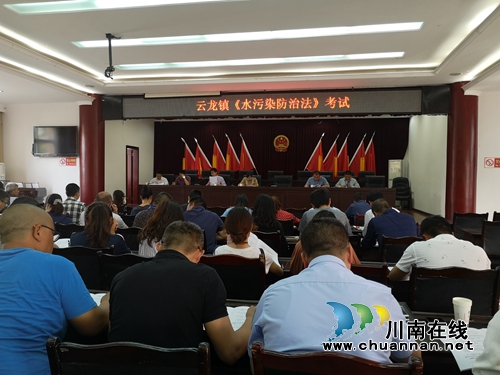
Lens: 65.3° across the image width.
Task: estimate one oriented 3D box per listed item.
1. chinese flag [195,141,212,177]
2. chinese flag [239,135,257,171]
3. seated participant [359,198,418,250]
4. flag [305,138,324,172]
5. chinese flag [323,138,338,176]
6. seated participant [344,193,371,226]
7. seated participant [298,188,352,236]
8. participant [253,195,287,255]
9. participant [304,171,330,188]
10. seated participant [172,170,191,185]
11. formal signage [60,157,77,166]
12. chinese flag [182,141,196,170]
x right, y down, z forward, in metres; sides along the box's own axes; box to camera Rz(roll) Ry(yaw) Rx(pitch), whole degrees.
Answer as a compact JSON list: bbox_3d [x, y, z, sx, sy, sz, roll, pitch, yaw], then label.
[{"bbox_3d":[-1.634,-1.010,13.706,0.630,1.420,0.250,1,1,11],"label":"chinese flag"},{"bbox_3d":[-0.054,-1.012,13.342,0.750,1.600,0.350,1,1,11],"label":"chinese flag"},{"bbox_3d":[1.230,0.722,3.550,0.520,1.240,0.740,1,1,5],"label":"seated participant"},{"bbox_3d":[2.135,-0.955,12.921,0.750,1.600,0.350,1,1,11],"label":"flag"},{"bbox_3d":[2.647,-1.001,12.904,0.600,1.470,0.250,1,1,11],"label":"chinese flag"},{"bbox_3d":[1.633,0.658,5.929,0.500,1.180,0.780,1,2,11],"label":"seated participant"},{"bbox_3d":[0.651,0.657,3.426,0.500,1.300,0.780,1,2,11],"label":"seated participant"},{"bbox_3d":[0.153,0.666,3.919,0.470,1.210,0.800,1,1,11],"label":"participant"},{"bbox_3d":[1.683,0.160,9.760,0.580,1.160,0.780,1,1,11],"label":"participant"},{"bbox_3d":[-1.840,0.122,10.466,0.540,1.150,0.750,1,2,11],"label":"seated participant"},{"bbox_3d":[-4.478,-0.621,9.616,0.455,0.200,0.020,1,1,11],"label":"formal signage"},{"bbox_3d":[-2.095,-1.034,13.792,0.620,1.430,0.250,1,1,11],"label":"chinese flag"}]

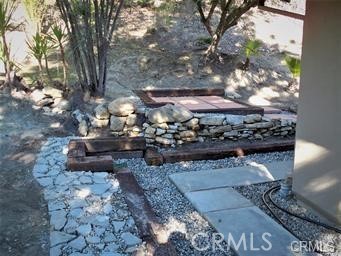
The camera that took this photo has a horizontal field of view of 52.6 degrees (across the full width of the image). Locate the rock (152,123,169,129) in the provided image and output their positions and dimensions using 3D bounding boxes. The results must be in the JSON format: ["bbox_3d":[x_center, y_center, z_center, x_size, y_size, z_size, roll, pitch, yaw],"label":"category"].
[{"bbox_3d":[-0.179,-0.035,6.120,0.287,0.086,0.200,-3,12,-10],"label":"rock"}]

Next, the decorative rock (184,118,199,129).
[{"bbox_3d":[0.390,-0.084,6.400,0.252,0.176,0.200,-3,12,-17],"label":"decorative rock"}]

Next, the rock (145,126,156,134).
[{"bbox_3d":[-0.352,0.045,6.100,0.198,0.115,0.180,-3,12,-10],"label":"rock"}]

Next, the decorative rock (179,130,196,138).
[{"bbox_3d":[0.314,0.120,6.380,0.323,0.141,0.230,-3,12,-17],"label":"decorative rock"}]

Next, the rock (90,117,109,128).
[{"bbox_3d":[-1.266,-0.098,6.150,0.311,0.203,0.250,-3,12,-17],"label":"rock"}]

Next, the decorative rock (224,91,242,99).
[{"bbox_3d":[1.297,-0.690,7.100,0.343,0.144,0.260,-1,13,0],"label":"decorative rock"}]

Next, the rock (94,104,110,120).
[{"bbox_3d":[-1.226,-0.280,6.200,0.270,0.248,0.250,-2,12,-6],"label":"rock"}]

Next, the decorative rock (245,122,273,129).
[{"bbox_3d":[1.653,-0.053,6.450,0.527,0.101,0.240,-3,12,-10],"label":"decorative rock"}]

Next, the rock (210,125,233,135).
[{"bbox_3d":[0.954,0.029,6.580,0.444,0.181,0.260,-3,12,-17],"label":"rock"}]

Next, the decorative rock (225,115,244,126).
[{"bbox_3d":[1.198,-0.148,6.380,0.342,0.160,0.250,-3,12,-10],"label":"decorative rock"}]

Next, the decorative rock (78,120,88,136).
[{"bbox_3d":[-1.560,0.007,6.200,0.165,0.266,0.180,-2,12,-6],"label":"decorative rock"}]

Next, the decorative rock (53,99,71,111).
[{"bbox_3d":[-2.307,-0.497,7.300,0.321,0.229,0.290,-1,13,0],"label":"decorative rock"}]

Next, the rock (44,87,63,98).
[{"bbox_3d":[-2.617,-0.787,7.650,0.374,0.243,0.310,-1,13,0],"label":"rock"}]

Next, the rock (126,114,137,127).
[{"bbox_3d":[-0.597,-0.115,5.280,0.132,0.165,0.160,-5,14,-18],"label":"rock"}]

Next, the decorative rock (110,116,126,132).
[{"bbox_3d":[-0.936,-0.072,6.150,0.267,0.253,0.230,-2,12,-6],"label":"decorative rock"}]

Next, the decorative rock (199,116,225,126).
[{"bbox_3d":[0.632,-0.100,5.320,0.375,0.112,0.240,-5,14,-18],"label":"decorative rock"}]

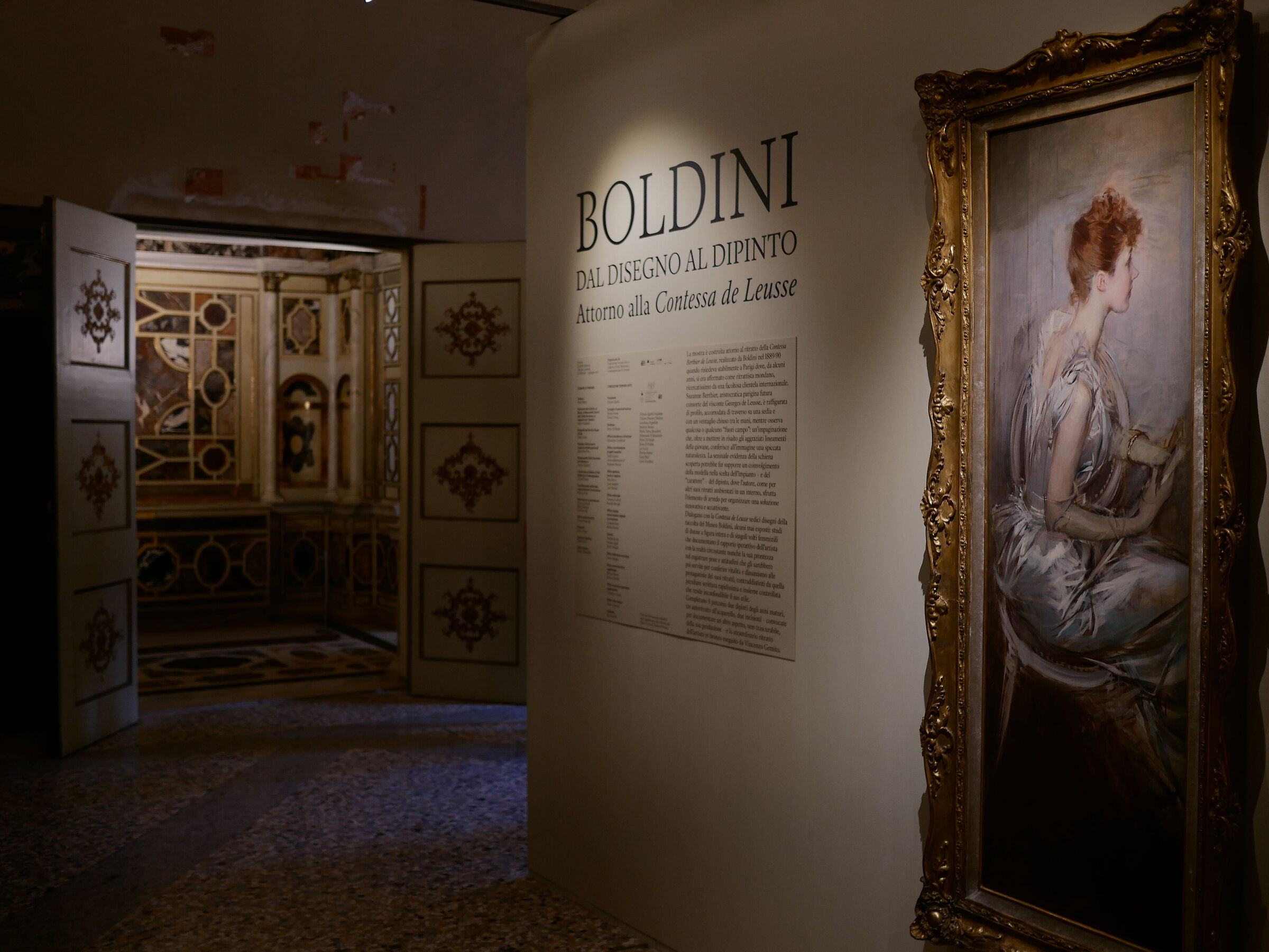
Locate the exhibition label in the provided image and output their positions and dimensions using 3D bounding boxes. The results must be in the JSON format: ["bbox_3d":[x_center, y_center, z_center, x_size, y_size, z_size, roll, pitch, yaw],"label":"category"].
[{"bbox_3d":[0.110,0.046,4.297,0.010,0.846,1.173,-1,2,-31],"label":"exhibition label"}]

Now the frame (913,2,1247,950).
[{"bbox_3d":[0.880,0.091,2.936,0.110,1.887,0.825,-1,2,-31],"label":"frame"}]

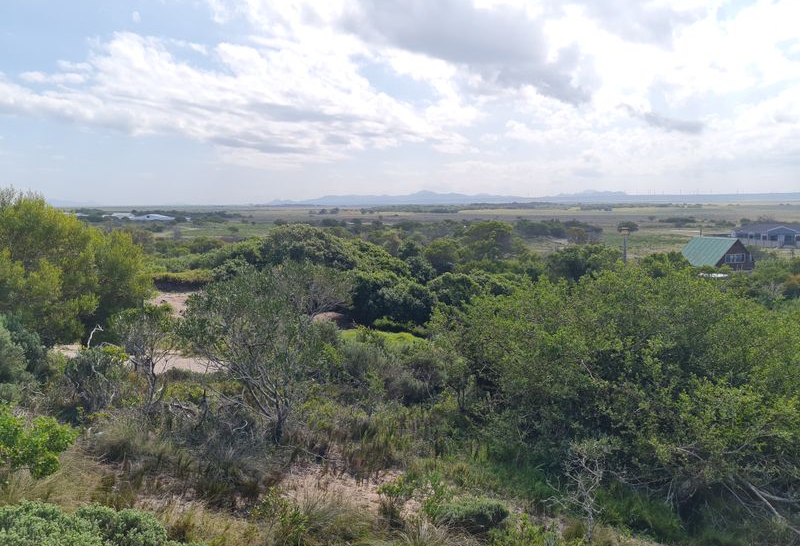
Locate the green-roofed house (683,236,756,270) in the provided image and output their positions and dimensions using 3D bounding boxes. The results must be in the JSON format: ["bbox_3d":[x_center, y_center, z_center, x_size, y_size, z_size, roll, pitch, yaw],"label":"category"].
[{"bbox_3d":[43.785,-2.525,84.192,8.300,4.800,6.900,-3,7,-25],"label":"green-roofed house"}]

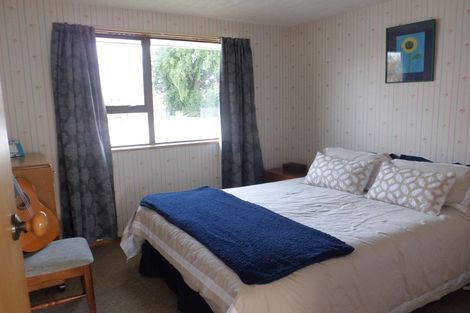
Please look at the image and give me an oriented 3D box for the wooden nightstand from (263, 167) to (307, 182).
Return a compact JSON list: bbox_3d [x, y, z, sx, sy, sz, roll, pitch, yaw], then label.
[{"bbox_3d":[0.736,0.450,4.389,0.470,0.490,0.550,-7,11,-33],"label":"wooden nightstand"}]

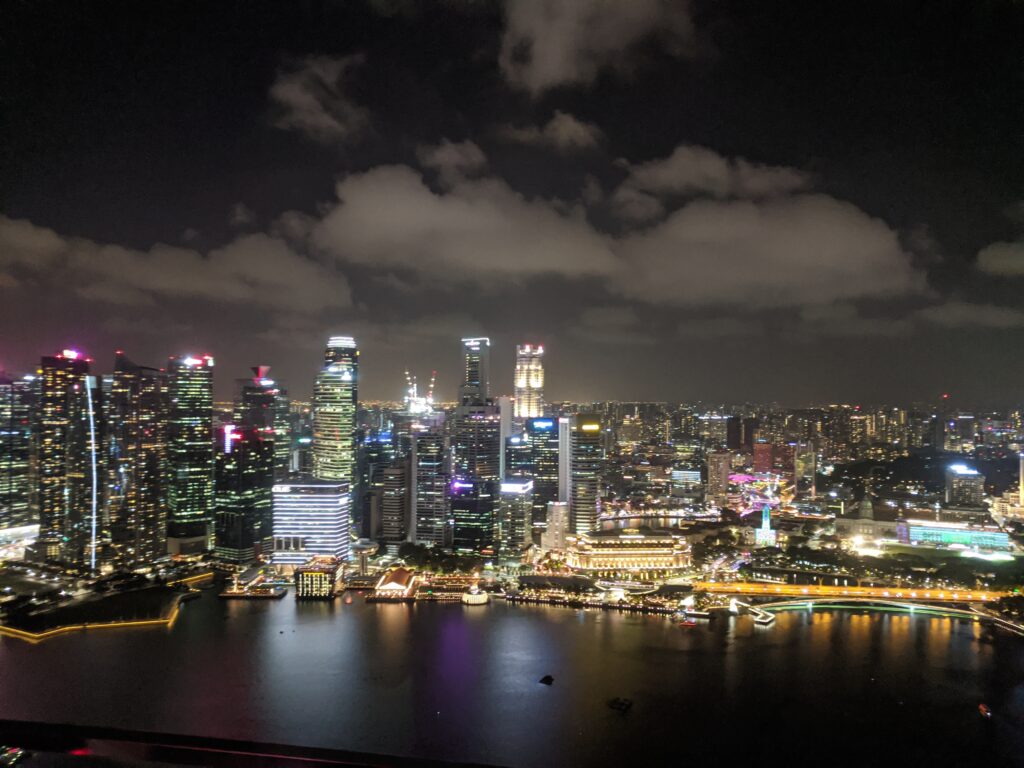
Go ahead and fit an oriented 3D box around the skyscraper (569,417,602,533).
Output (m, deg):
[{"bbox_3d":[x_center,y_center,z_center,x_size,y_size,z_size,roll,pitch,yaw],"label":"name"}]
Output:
[{"bbox_3d":[93.750,128.050,983.250,40.000,175.000,33.000,0,-1,0],"label":"skyscraper"}]

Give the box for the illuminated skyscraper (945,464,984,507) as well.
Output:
[{"bbox_3d":[750.960,174.280,1277.340,49.000,75.000,30.000,0,-1,18],"label":"illuminated skyscraper"}]

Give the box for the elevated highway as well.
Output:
[{"bbox_3d":[332.370,210.700,771.040,290.000,7.000,38.000,0,-1,9],"label":"elevated highway"}]

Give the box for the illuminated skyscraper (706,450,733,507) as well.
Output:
[{"bbox_3d":[370.450,172.530,1372.660,42.000,97.000,30.000,0,-1,15],"label":"illuminated skyscraper"}]

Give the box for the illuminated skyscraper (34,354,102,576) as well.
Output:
[{"bbox_3d":[-514.060,89.900,891.770,42.000,245.000,40.000,0,-1,22],"label":"illuminated skyscraper"}]

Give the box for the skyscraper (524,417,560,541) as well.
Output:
[{"bbox_3d":[40.650,130.620,1033.220,46.000,171.000,38.000,0,-1,0],"label":"skyscraper"}]

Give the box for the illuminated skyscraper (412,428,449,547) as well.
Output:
[{"bbox_3d":[-99.130,129.460,950.020,38.000,158.000,32.000,0,-1,13],"label":"illuminated skyscraper"}]

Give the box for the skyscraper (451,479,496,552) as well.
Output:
[{"bbox_3d":[-46.790,161.840,942.490,43.000,93.000,40.000,0,-1,17],"label":"skyscraper"}]

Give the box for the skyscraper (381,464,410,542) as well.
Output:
[{"bbox_3d":[-142.730,153.220,935.630,24.000,110.000,28.000,0,-1,14],"label":"skyscraper"}]

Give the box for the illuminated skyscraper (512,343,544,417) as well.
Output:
[{"bbox_3d":[25.010,77.630,1141.000,43.000,280.000,43.000,0,-1,0],"label":"illuminated skyscraper"}]

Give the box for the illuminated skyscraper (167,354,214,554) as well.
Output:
[{"bbox_3d":[-403.030,87.170,963.710,50.000,243.000,42.000,0,-1,-26],"label":"illuminated skyscraper"}]

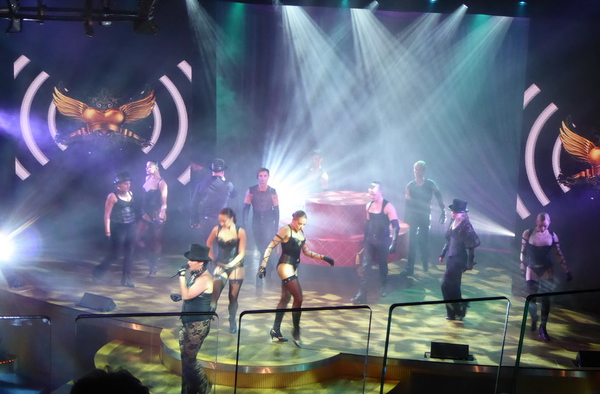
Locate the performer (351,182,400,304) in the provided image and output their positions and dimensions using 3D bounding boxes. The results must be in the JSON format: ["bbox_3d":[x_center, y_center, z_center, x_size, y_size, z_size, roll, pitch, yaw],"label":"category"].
[{"bbox_3d":[1.099,0.671,17.877,0.620,1.788,0.500,8,13,30],"label":"performer"}]

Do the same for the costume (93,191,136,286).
[{"bbox_3d":[-2.808,0.598,18.418,0.500,1.480,0.520,-6,14,-33],"label":"costume"}]

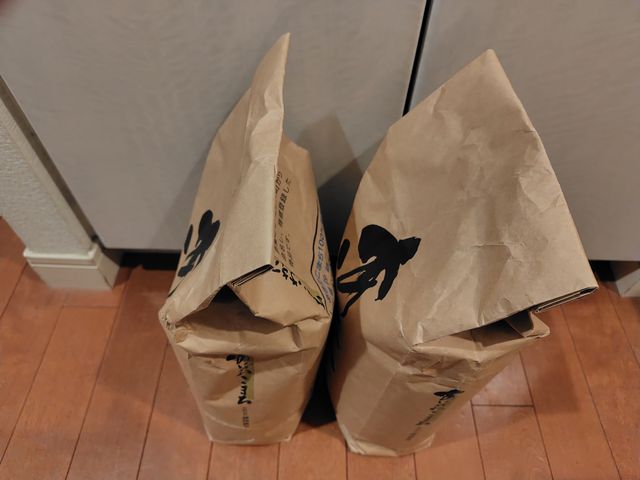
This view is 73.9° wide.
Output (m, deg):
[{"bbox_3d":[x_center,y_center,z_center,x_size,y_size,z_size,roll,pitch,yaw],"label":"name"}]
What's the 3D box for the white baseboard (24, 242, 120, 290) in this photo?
[{"bbox_3d":[-0.340,0.033,0.589,0.091,0.074,0.036,2,54,-2],"label":"white baseboard"}]

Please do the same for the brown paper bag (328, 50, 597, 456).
[{"bbox_3d":[0.077,0.053,0.410,0.129,0.380,0.223,2,54,-2],"label":"brown paper bag"}]

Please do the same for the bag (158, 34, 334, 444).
[{"bbox_3d":[-0.055,0.045,0.405,0.112,0.385,0.217,2,54,-2],"label":"bag"}]

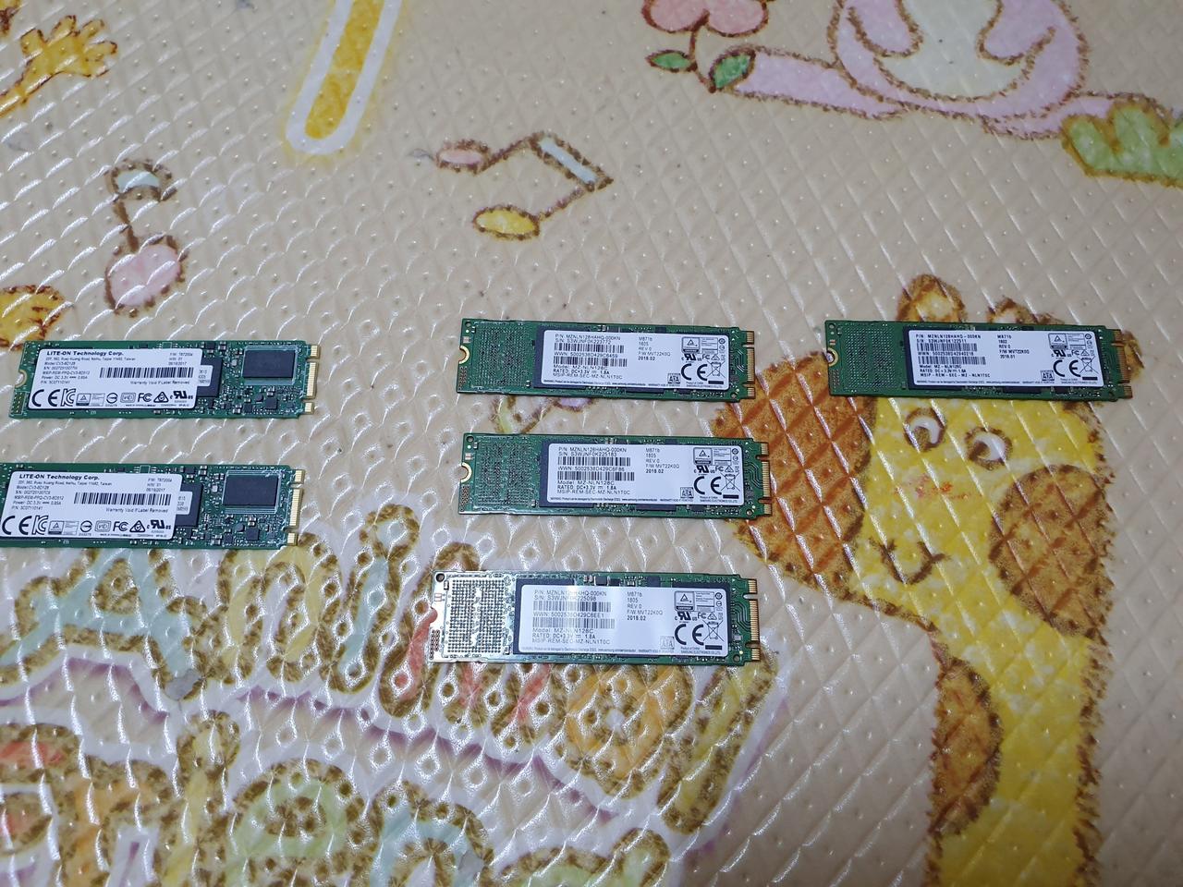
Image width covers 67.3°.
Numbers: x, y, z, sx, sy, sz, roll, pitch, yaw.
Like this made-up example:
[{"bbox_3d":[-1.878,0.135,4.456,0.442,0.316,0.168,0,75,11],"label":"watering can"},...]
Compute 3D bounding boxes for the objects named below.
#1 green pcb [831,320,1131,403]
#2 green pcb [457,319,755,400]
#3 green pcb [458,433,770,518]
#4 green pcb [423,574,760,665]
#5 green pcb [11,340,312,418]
[{"bbox_3d":[0.105,-0.023,0.240,0.080,0.003,0.022,1,70,0],"label":"green pcb"},{"bbox_3d":[0.004,-0.023,0.240,0.080,0.003,0.022,2,70,1],"label":"green pcb"},{"bbox_3d":[0.006,0.008,0.229,0.080,0.003,0.022,1,70,0],"label":"green pcb"},{"bbox_3d":[0.001,0.042,0.217,0.080,0.003,0.022,1,70,0],"label":"green pcb"},{"bbox_3d":[-0.114,-0.018,0.238,0.080,0.003,0.022,0,70,0],"label":"green pcb"}]

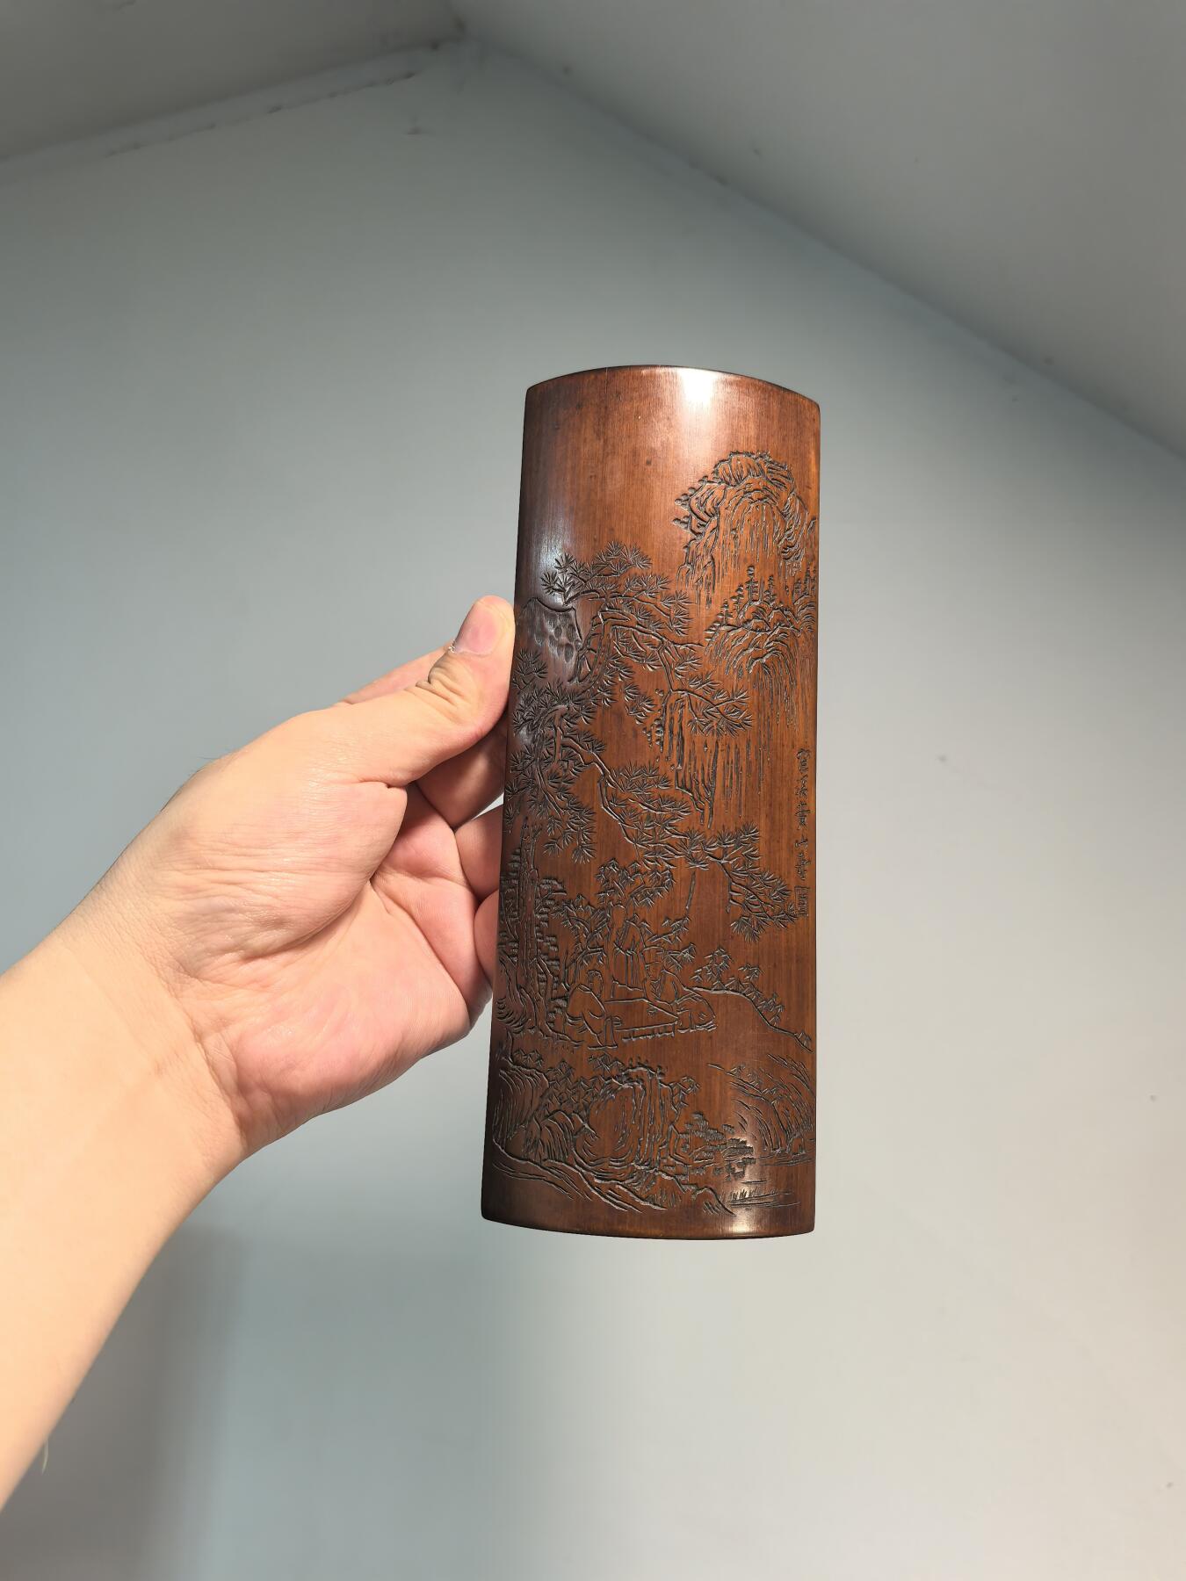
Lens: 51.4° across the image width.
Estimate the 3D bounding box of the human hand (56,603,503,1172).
[{"bbox_3d":[-0.051,0.018,0.335,0.165,0.078,0.097,-38,89,-25],"label":"human hand"}]

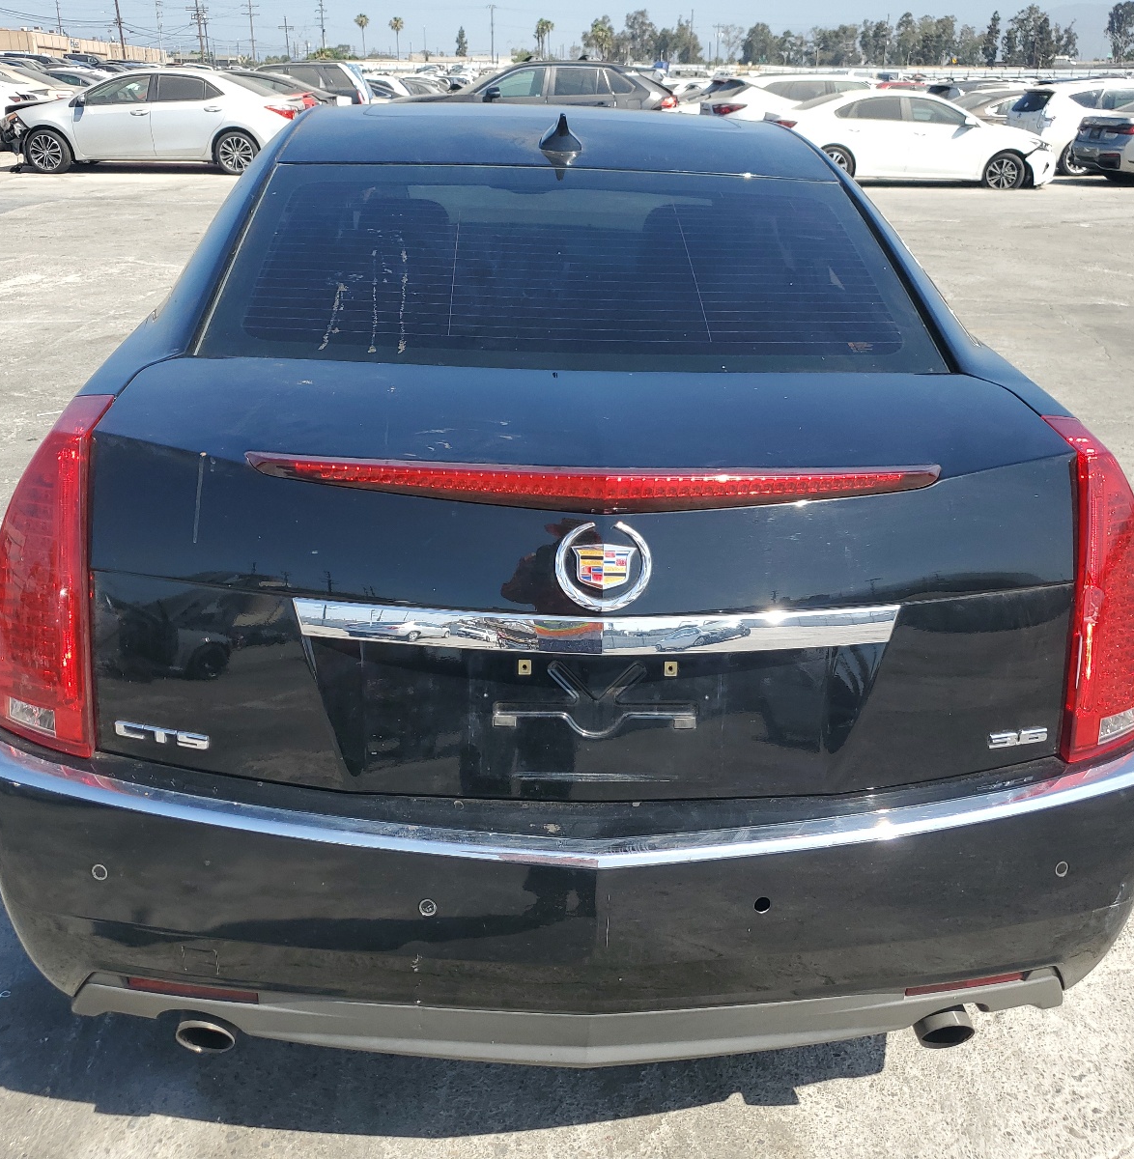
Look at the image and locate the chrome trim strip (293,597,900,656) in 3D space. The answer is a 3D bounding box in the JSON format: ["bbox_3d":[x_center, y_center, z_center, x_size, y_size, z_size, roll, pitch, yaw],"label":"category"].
[{"bbox_3d":[0.042,0.059,1.401,0.736,0.054,0.057,1,23,-4],"label":"chrome trim strip"}]

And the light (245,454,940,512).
[{"bbox_3d":[0.043,-0.114,1.406,0.864,0.043,0.090,1,23,-4],"label":"light"}]

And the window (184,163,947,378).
[{"bbox_3d":[0.011,-0.551,1.989,1.175,0.085,0.620,1,47,-4],"label":"window"}]

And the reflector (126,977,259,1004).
[{"bbox_3d":[-0.497,0.542,1.542,0.185,0.024,0.028,6,24,9],"label":"reflector"}]

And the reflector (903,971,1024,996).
[{"bbox_3d":[0.547,0.554,1.608,0.185,0.024,0.028,-5,24,-16],"label":"reflector"}]

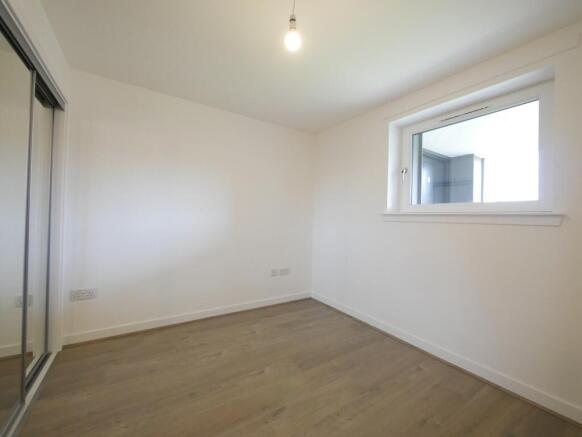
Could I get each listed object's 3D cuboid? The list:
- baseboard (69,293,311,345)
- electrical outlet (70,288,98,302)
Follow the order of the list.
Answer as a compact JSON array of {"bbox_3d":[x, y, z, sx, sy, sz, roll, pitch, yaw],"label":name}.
[{"bbox_3d":[-0.760,0.996,2.521,2.460,0.087,0.018,2,0,-33],"label":"baseboard"},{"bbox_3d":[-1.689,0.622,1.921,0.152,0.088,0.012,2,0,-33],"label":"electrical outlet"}]

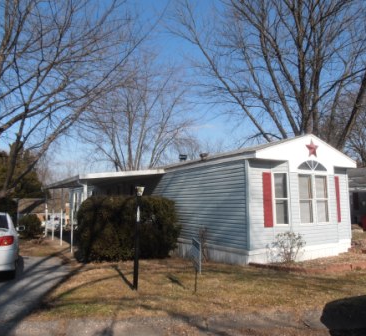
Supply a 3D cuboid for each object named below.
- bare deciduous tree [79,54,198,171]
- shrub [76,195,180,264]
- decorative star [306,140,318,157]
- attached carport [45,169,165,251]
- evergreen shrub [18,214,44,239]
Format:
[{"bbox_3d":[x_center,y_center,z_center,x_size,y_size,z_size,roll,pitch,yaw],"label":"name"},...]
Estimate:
[{"bbox_3d":[-4.220,-3.127,29.457,11.200,16.280,11.200,0,-7,-8],"label":"bare deciduous tree"},{"bbox_3d":[-1.635,1.811,9.572,2.850,1.850,1.600,4,-8,-32],"label":"shrub"},{"bbox_3d":[3.603,-0.540,8.641,0.570,0.550,0.090,4,-8,-32],"label":"decorative star"},{"bbox_3d":[-3.768,1.783,13.341,3.100,2.870,7.100,4,-8,-32],"label":"attached carport"},{"bbox_3d":[-7.498,2.825,15.360,1.200,1.200,1.200,3,-7,-26],"label":"evergreen shrub"}]

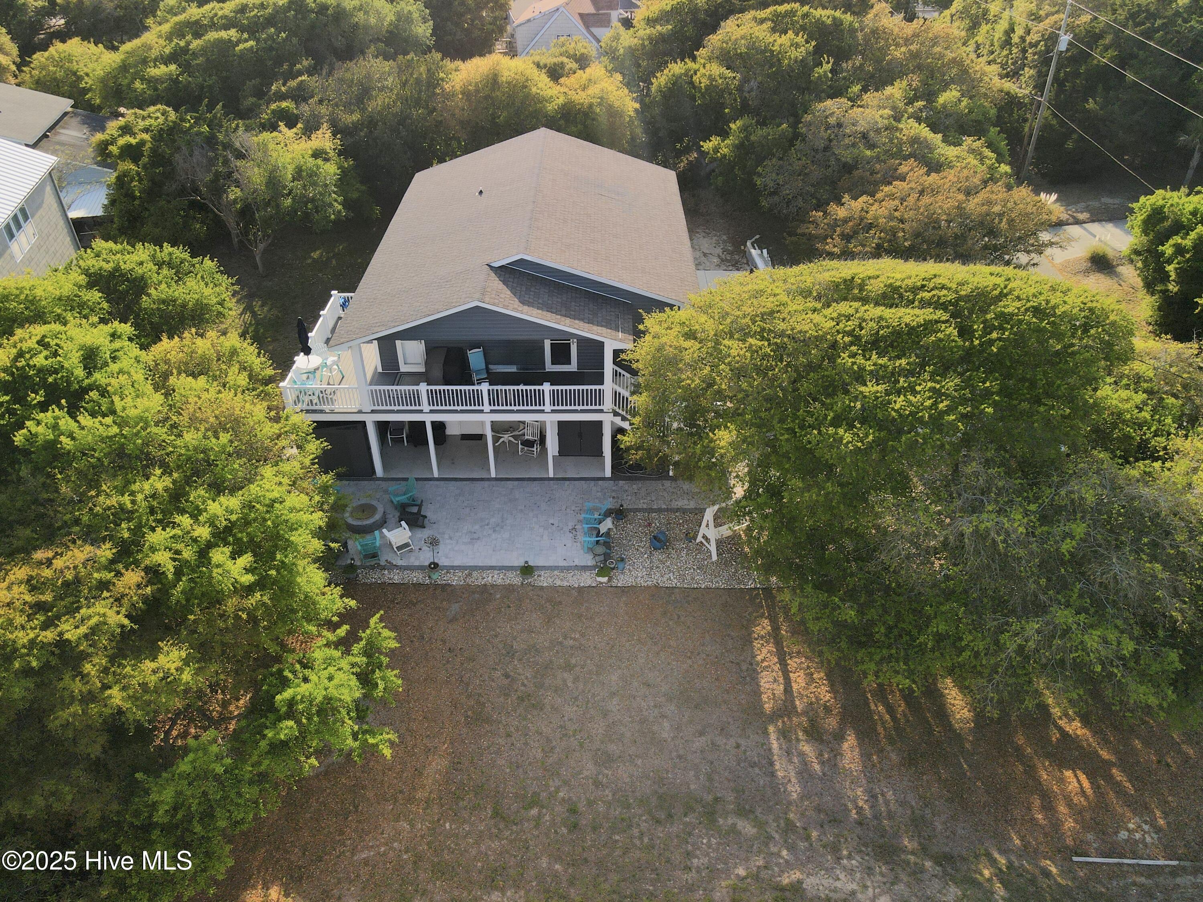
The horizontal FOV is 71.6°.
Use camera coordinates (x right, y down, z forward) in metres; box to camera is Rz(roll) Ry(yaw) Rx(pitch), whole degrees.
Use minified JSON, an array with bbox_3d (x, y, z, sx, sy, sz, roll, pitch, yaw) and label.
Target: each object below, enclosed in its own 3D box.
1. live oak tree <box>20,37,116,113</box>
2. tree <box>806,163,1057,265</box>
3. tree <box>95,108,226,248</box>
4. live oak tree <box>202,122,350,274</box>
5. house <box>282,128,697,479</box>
[{"bbox_3d":[-34.339,-23.610,53.591,6.100,5.170,6.110,0,39,0],"label":"live oak tree"},{"bbox_3d":[14.286,-9.798,36.409,10.970,5.080,8.460,0,39,0],"label":"tree"},{"bbox_3d":[-20.933,-13.054,39.681,6.400,6.110,6.110,0,39,0],"label":"tree"},{"bbox_3d":[-13.930,-10.851,36.704,6.500,6.390,6.300,0,39,0],"label":"live oak tree"},{"bbox_3d":[-3.276,-5.840,29.996,12.480,6.960,13.480,0,39,0],"label":"house"}]

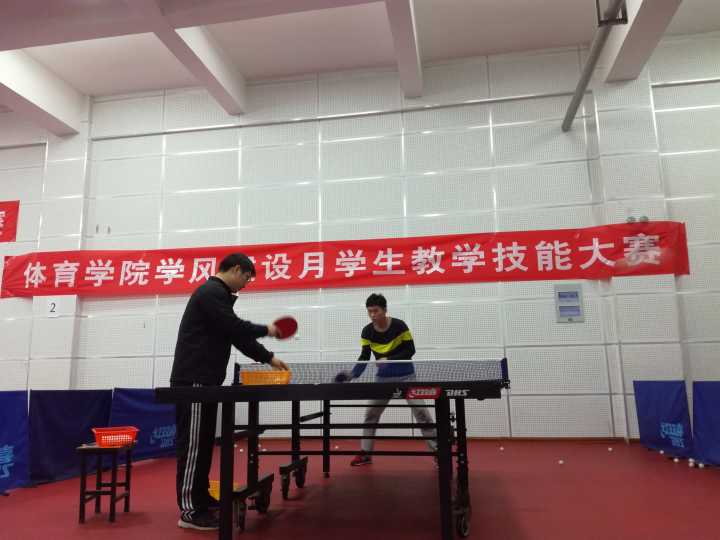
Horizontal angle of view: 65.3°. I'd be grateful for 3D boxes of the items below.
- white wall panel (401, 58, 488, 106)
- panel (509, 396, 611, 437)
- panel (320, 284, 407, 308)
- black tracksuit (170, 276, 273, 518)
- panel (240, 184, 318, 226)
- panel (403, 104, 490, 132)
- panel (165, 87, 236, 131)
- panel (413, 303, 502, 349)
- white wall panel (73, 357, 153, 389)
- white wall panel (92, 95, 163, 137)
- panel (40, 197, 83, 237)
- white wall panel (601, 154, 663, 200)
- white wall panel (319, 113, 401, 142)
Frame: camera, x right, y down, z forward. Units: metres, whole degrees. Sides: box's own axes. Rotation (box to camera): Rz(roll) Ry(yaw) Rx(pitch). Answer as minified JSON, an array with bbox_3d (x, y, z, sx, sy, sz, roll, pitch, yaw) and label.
[{"bbox_3d":[1.190,-2.601,7.940,1.208,0.644,0.050,-3,-10,10],"label":"white wall panel"},{"bbox_3d":[2.468,1.797,6.937,1.208,0.506,0.050,-3,-10,10],"label":"panel"},{"bbox_3d":[0.056,0.193,7.592,1.200,0.600,0.040,-3,-11,10],"label":"panel"},{"bbox_3d":[-0.864,0.752,3.503,0.570,1.360,0.540,2,-11,-18],"label":"black tracksuit"},{"bbox_3d":[-1.147,-0.923,7.993,1.200,0.593,0.050,-3,-10,10],"label":"panel"},{"bbox_3d":[1.187,-2.068,7.729,1.192,0.320,0.030,-3,-10,9],"label":"panel"},{"bbox_3d":[-2.380,-2.423,8.542,1.208,0.644,0.050,-3,-10,10],"label":"panel"},{"bbox_3d":[1.255,0.723,7.342,1.208,0.600,0.050,-3,-10,10],"label":"panel"},{"bbox_3d":[-3.467,1.529,7.975,1.200,0.593,0.050,-3,-10,10],"label":"white wall panel"},{"bbox_3d":[-3.570,-2.363,8.743,1.208,0.644,0.050,-3,-10,10],"label":"white wall panel"},{"bbox_3d":[-4.436,-0.793,8.376,0.675,0.593,0.050,-3,-10,10],"label":"panel"},{"bbox_3d":[3.446,-1.180,7.120,0.683,0.600,0.040,-3,-11,10],"label":"white wall panel"},{"bbox_3d":[0.013,-2.009,7.923,1.192,0.320,0.030,-3,-10,9],"label":"white wall panel"}]

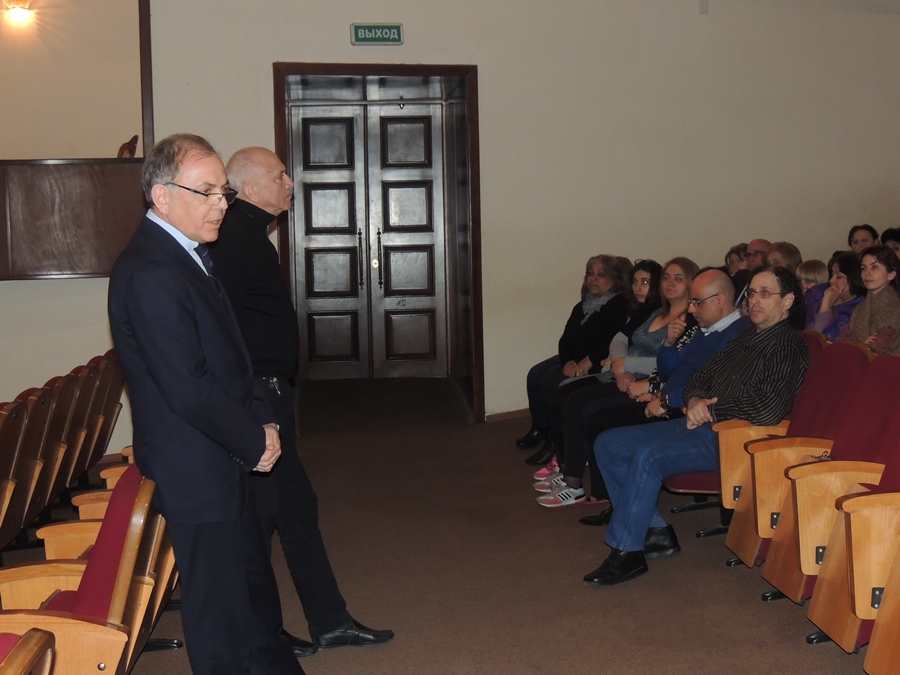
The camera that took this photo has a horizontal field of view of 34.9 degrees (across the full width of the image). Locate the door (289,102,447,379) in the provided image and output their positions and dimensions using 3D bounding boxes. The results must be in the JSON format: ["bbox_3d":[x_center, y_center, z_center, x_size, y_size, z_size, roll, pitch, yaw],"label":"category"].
[{"bbox_3d":[-0.663,-0.794,11.700,1.240,2.240,0.080,-1,5,-4],"label":"door"}]

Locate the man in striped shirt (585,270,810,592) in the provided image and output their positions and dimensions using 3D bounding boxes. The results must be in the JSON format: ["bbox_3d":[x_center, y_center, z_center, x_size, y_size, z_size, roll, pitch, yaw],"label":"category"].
[{"bbox_3d":[1.010,0.343,5.820,0.930,1.230,0.580,-3,6,-24],"label":"man in striped shirt"}]

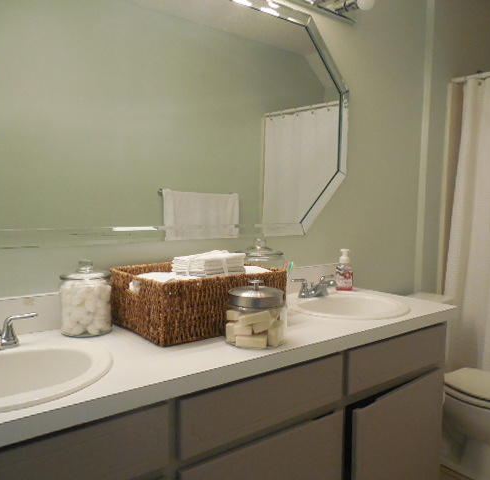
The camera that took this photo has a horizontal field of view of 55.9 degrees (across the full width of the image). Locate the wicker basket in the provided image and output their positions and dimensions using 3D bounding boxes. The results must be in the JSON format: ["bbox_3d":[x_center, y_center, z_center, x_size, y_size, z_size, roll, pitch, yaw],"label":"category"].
[{"bbox_3d":[-0.140,0.181,1.482,0.454,0.169,0.326,-3,6,-39],"label":"wicker basket"}]

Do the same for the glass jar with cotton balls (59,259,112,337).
[{"bbox_3d":[-0.465,0.164,1.358,0.145,0.211,0.145,1,4,0],"label":"glass jar with cotton balls"}]

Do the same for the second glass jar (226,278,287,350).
[{"bbox_3d":[0.034,0.198,1.298,0.170,0.170,0.170,1,4,0],"label":"second glass jar"}]

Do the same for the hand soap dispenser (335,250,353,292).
[{"bbox_3d":[0.455,0.135,2.094,0.074,0.184,0.056,2,5,12],"label":"hand soap dispenser"}]

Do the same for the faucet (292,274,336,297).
[{"bbox_3d":[0.312,0.195,1.854,0.251,0.077,0.149,-3,6,-39],"label":"faucet"}]

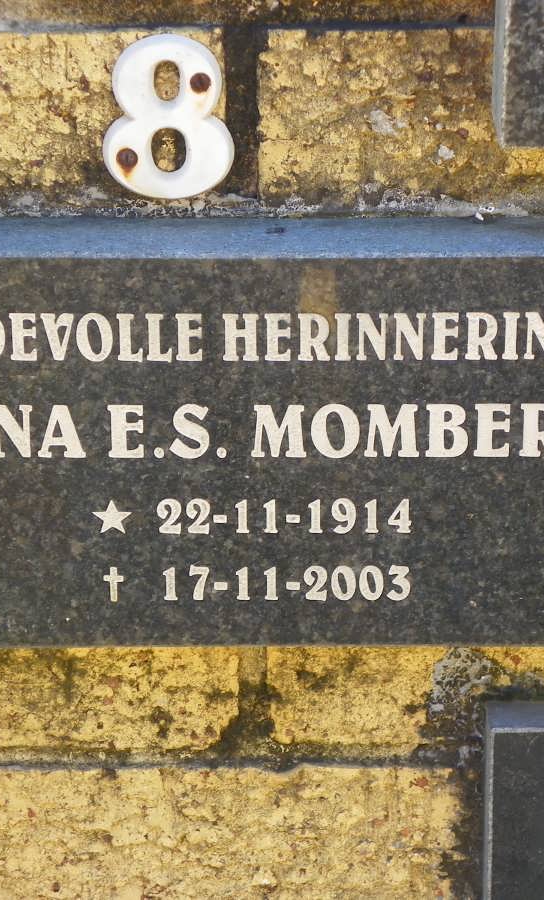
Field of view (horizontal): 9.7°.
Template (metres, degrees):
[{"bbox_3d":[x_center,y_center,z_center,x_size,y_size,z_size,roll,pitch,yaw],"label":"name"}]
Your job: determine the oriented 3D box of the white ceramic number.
[{"bbox_3d":[-0.032,-0.101,0.969,0.039,0.050,0.008,0,23,0],"label":"white ceramic number"}]

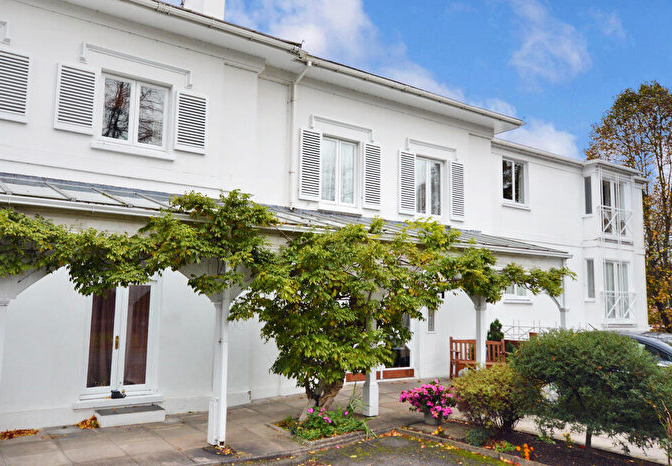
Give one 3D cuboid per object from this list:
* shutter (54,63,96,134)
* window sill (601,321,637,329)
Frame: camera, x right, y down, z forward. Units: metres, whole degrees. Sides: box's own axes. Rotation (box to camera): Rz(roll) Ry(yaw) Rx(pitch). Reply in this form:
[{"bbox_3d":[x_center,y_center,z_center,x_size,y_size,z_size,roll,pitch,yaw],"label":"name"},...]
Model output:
[{"bbox_3d":[-4.162,-2.120,9.332,0.589,1.069,0.060,6,-8,-36],"label":"shutter"},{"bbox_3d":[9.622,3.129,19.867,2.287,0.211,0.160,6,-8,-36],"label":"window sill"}]

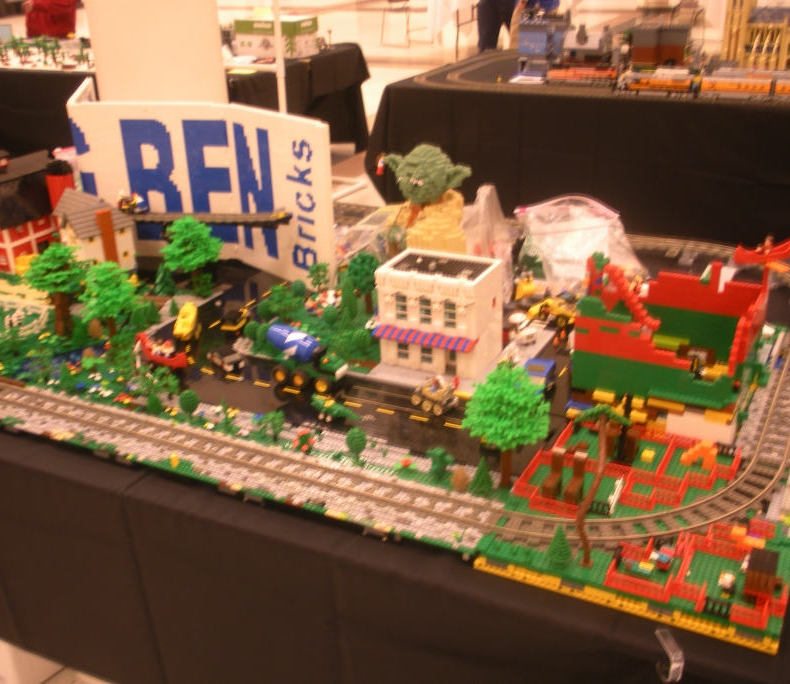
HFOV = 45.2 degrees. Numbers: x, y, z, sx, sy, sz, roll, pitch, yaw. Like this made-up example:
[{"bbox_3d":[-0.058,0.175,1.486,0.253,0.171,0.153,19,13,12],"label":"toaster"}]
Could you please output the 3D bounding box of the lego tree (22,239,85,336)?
[{"bbox_3d":[-0.700,-0.106,1.958,0.120,0.203,0.120,10,27,26],"label":"lego tree"}]

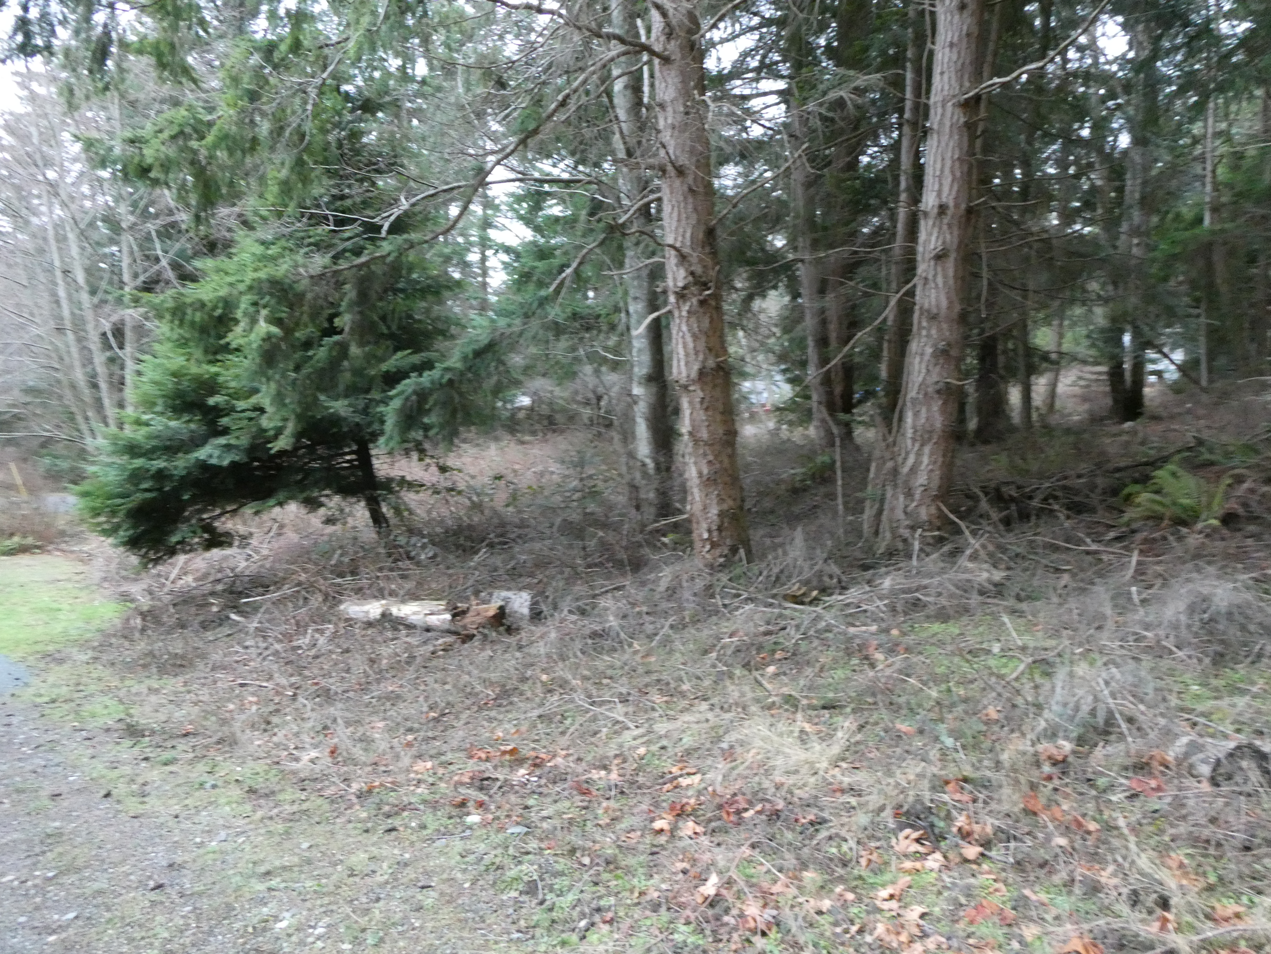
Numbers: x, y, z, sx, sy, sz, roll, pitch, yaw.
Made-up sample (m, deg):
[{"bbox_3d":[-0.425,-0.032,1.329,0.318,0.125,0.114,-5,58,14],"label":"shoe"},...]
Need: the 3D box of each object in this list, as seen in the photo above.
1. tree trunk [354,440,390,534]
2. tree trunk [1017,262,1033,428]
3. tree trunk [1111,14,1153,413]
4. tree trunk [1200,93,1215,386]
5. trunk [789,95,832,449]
[{"bbox_3d":[-2.696,0.100,9.065,0.170,0.990,0.150,-12,7,1],"label":"tree trunk"},{"bbox_3d":[7.899,-2.597,17.859,0.240,3.300,0.240,-4,7,0],"label":"tree trunk"},{"bbox_3d":[10.739,-5.515,19.027,0.750,8.660,0.500,-3,7,0],"label":"tree trunk"},{"bbox_3d":[16.533,-6.757,25.455,0.260,8.240,0.260,-3,7,0],"label":"tree trunk"},{"bbox_3d":[3.225,-3.679,16.190,0.420,6.450,0.400,-6,7,0],"label":"trunk"}]

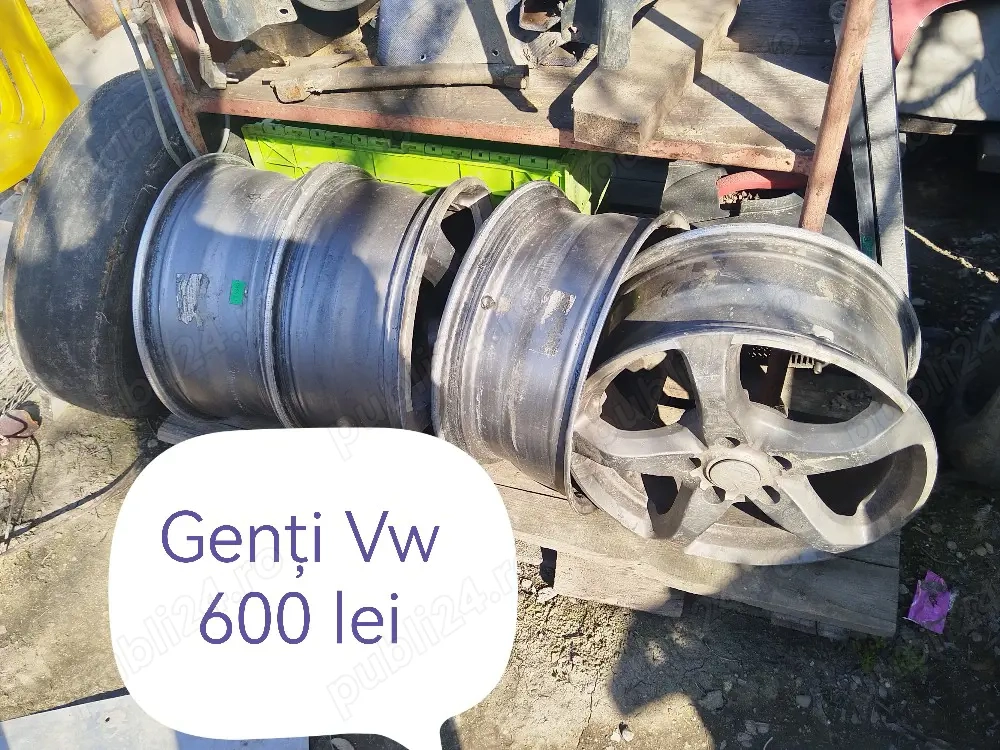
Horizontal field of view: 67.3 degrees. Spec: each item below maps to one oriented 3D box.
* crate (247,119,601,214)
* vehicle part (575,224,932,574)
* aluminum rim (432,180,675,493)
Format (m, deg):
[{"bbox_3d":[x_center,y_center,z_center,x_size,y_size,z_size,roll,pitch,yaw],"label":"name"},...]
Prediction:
[{"bbox_3d":[-0.110,-0.387,1.482,0.595,0.290,0.380,11,41,16],"label":"crate"},{"bbox_3d":[0.336,0.045,1.040,0.447,0.447,0.220,10,45,15],"label":"vehicle part"},{"bbox_3d":[0.111,-0.048,1.136,0.210,0.447,0.447,19,44,24],"label":"aluminum rim"}]

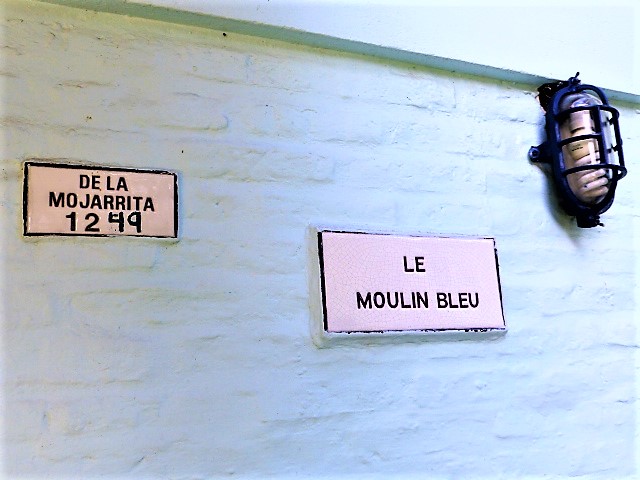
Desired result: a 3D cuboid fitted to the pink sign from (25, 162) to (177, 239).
[{"bbox_3d":[-0.280,-0.047,0.816,0.188,0.093,0.015,2,-13,-22],"label":"pink sign"}]

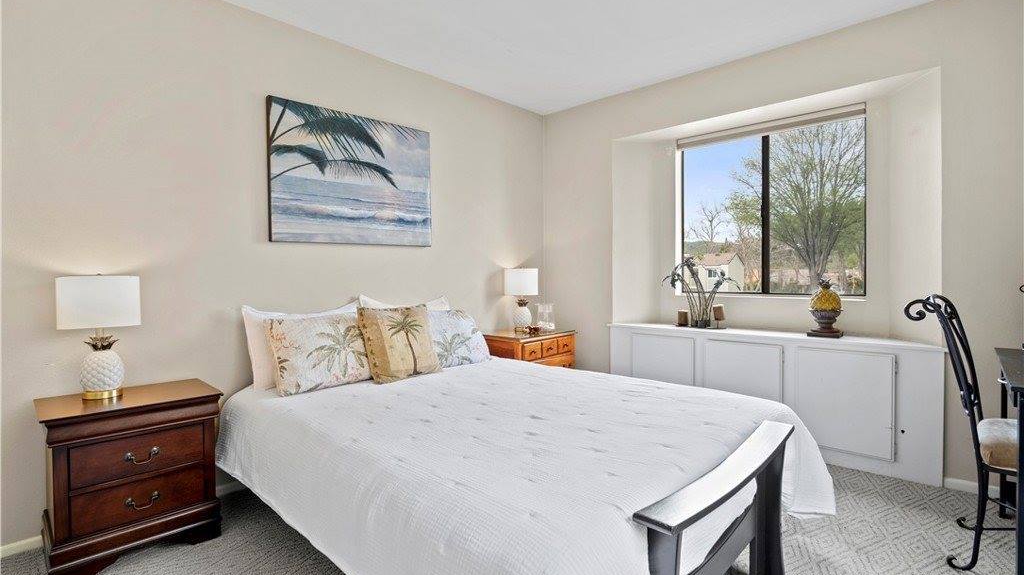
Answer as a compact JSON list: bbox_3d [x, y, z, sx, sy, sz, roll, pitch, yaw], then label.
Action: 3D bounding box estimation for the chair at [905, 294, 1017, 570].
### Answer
[{"bbox_3d":[1.880,0.530,1.701,0.450,0.985,0.610,-2,2,-43],"label":"chair"}]

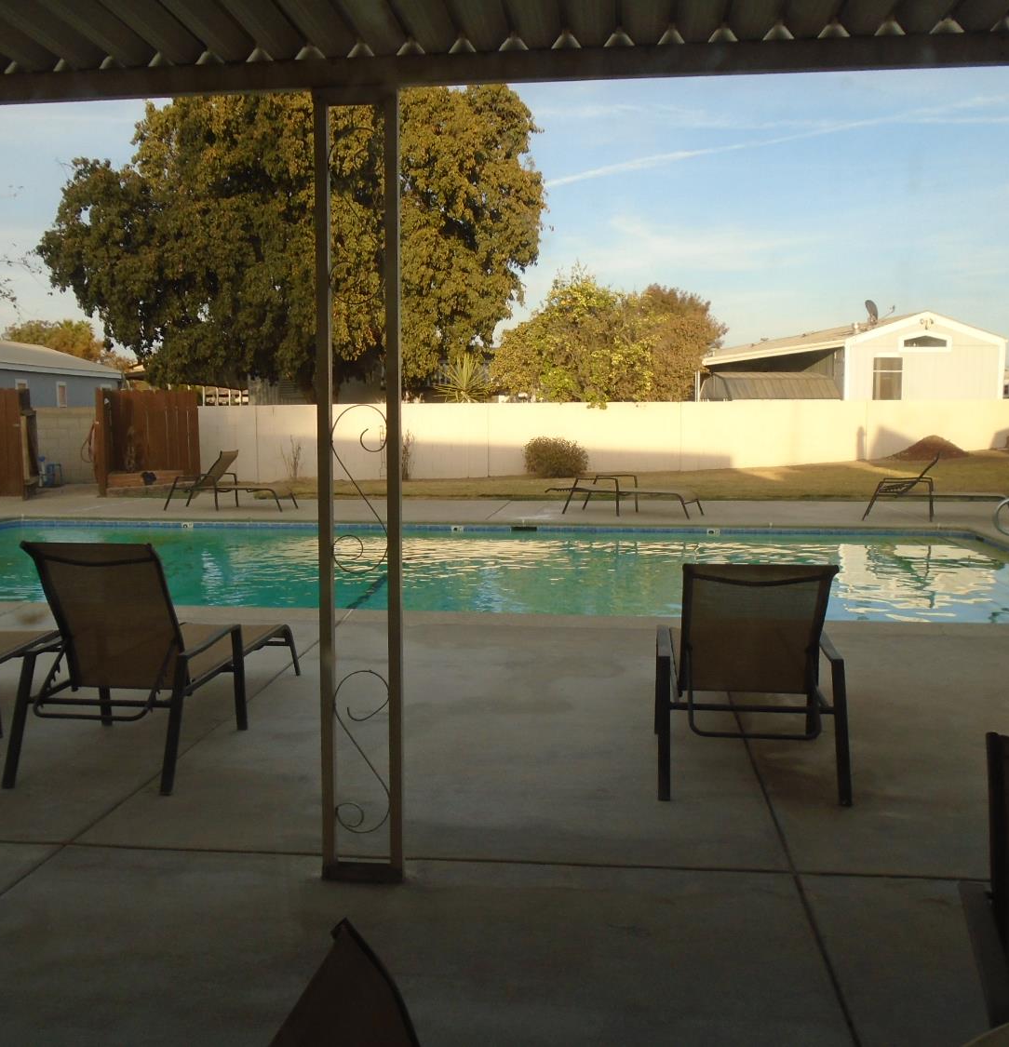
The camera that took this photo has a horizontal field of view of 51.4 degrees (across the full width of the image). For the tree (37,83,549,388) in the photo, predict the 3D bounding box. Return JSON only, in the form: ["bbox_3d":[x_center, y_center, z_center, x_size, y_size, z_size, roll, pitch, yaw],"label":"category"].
[{"bbox_3d":[-5.377,-6.422,26.454,12.400,9.800,10.500,-1,6,-11],"label":"tree"}]

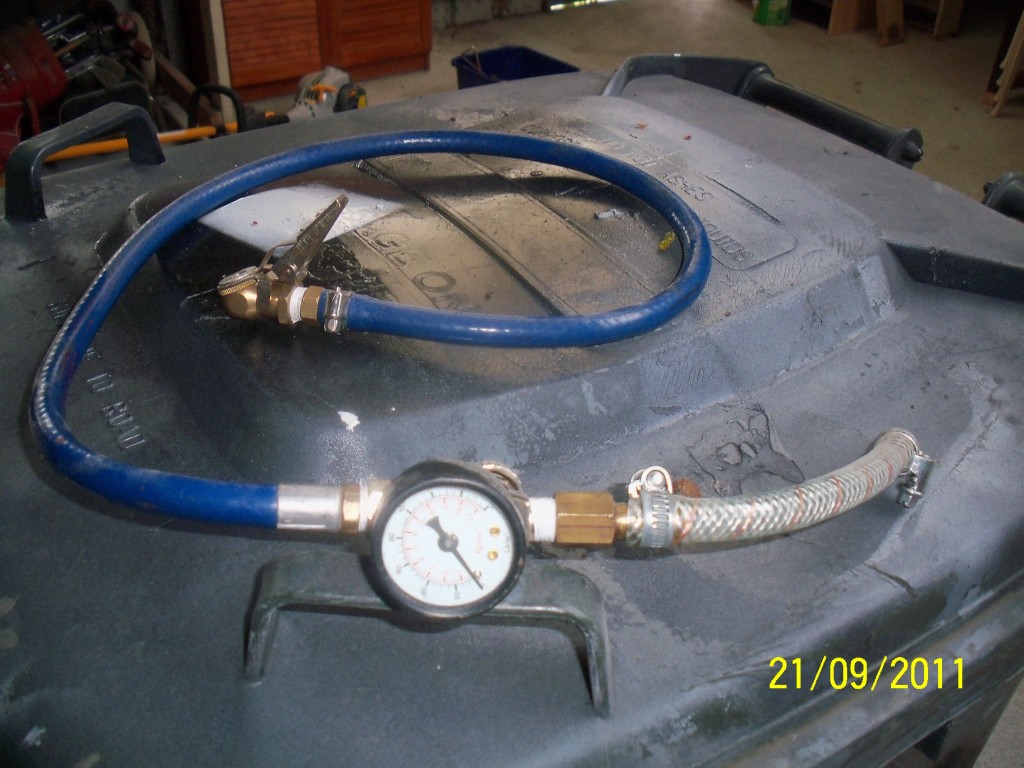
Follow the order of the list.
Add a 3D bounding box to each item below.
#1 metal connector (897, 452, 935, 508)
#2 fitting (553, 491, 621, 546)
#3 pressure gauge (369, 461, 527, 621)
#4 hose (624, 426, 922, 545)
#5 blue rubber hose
[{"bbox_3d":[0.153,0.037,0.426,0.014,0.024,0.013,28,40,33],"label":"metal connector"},{"bbox_3d":[0.023,0.043,0.358,0.020,0.018,0.018,2,32,-2],"label":"fitting"},{"bbox_3d":[-0.019,0.044,0.336,0.043,0.043,0.030,3,9,-3],"label":"pressure gauge"},{"bbox_3d":[0.099,0.037,0.389,0.149,0.034,0.033,-19,38,-31],"label":"hose"},{"bbox_3d":[-0.069,-0.058,0.532,0.262,0.042,0.370,26,39,31],"label":"blue rubber hose"}]

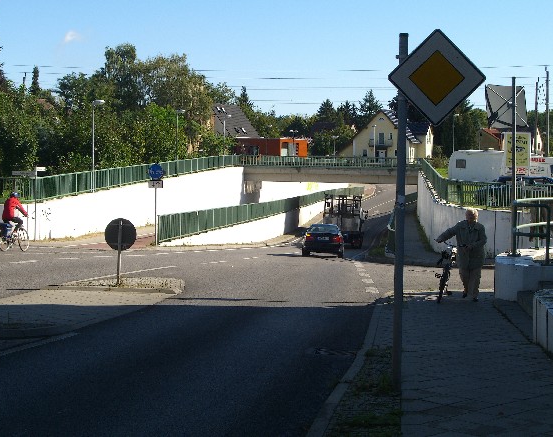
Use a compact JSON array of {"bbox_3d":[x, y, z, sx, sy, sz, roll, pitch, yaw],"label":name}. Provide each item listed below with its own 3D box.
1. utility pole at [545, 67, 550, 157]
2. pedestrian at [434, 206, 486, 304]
[{"bbox_3d":[29.600,-11.200,125.000,0.350,10.800,0.350,0,0,0],"label":"utility pole"},{"bbox_3d":[3.410,0.660,21.100,0.930,1.700,1.750,0,0,7],"label":"pedestrian"}]

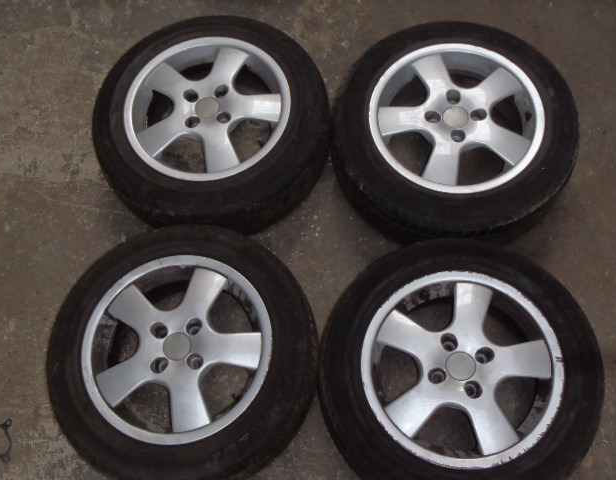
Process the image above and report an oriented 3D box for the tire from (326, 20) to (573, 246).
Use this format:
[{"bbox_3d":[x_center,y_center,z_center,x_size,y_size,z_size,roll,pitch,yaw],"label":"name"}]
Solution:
[{"bbox_3d":[0.354,-0.258,1.744,0.598,0.189,0.598,0,68,4],"label":"tire"}]

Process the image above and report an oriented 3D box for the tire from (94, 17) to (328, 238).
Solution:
[{"bbox_3d":[-0.239,-0.290,1.796,0.598,0.189,0.598,0,68,4],"label":"tire"}]

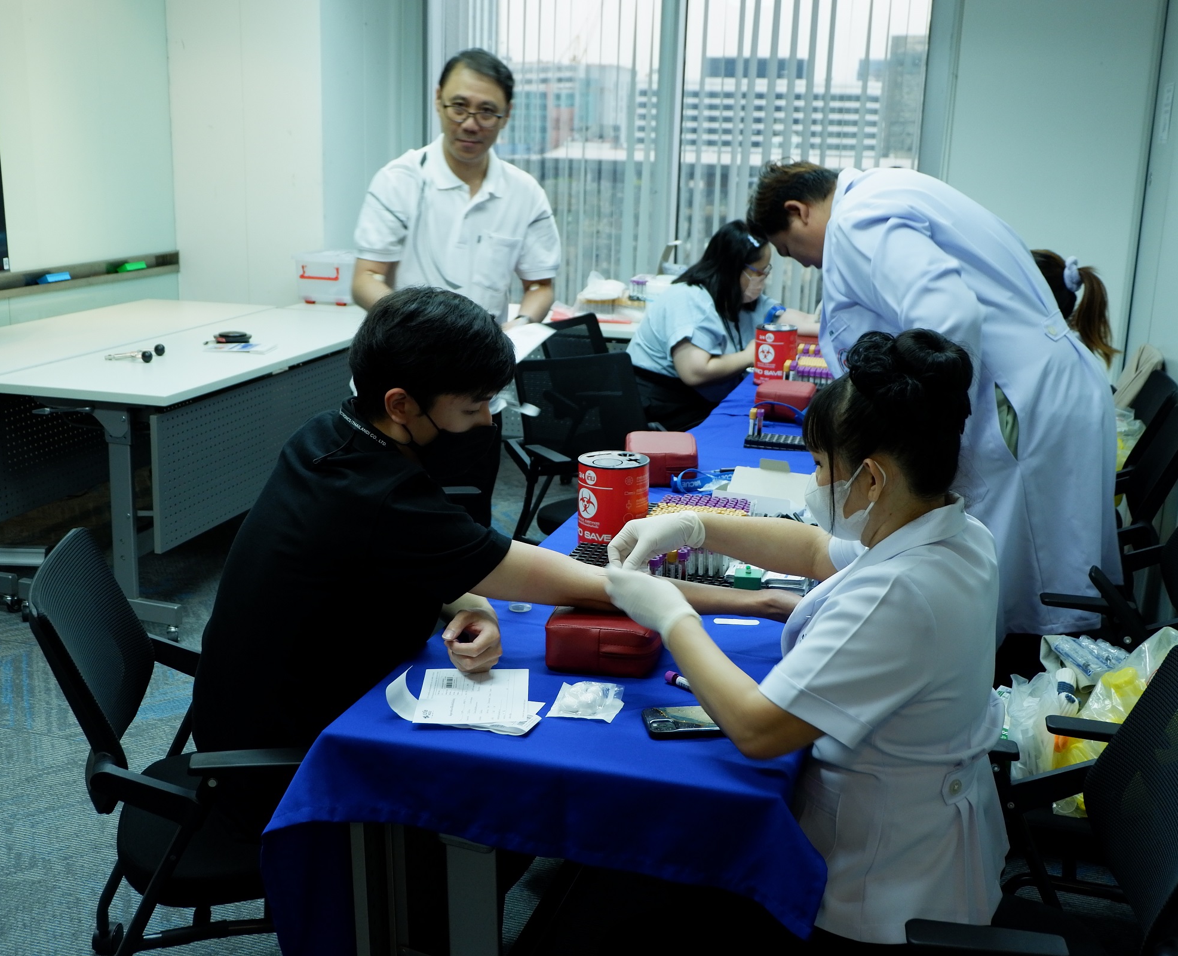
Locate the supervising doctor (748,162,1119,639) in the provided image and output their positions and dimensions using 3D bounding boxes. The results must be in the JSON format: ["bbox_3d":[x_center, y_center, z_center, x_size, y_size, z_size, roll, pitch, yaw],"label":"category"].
[{"bbox_3d":[0.757,0.023,2.990,0.860,1.430,0.550,6,14,16],"label":"supervising doctor"}]

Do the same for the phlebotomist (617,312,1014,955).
[{"bbox_3d":[0.280,0.418,1.790,0.580,1.210,0.480,7,15,21],"label":"phlebotomist"}]

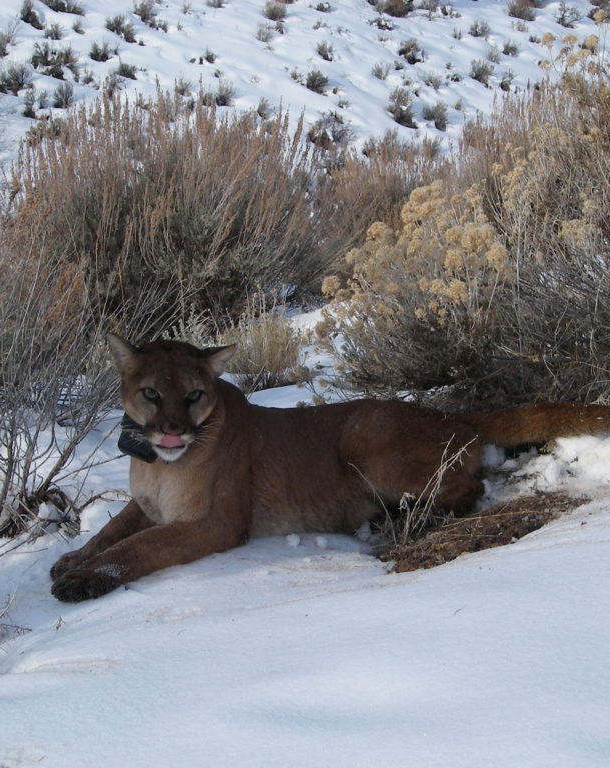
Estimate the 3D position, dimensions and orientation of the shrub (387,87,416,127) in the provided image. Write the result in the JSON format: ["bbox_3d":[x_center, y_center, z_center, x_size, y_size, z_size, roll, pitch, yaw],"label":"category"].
[{"bbox_3d":[1.423,-4.093,24.000,0.413,0.590,0.392,0,13,0],"label":"shrub"}]

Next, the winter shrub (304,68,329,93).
[{"bbox_3d":[0.187,-4.943,26.500,0.423,0.391,0.402,0,13,0],"label":"winter shrub"}]

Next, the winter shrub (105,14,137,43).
[{"bbox_3d":[-3.384,-6.555,30.000,0.590,0.516,0.561,0,13,0],"label":"winter shrub"}]

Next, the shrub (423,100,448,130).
[{"bbox_3d":[1.925,-3.961,24.000,0.354,0.443,0.336,0,13,0],"label":"shrub"}]

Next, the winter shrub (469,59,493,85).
[{"bbox_3d":[2.929,-5.186,27.000,0.398,0.431,0.378,0,13,0],"label":"winter shrub"}]

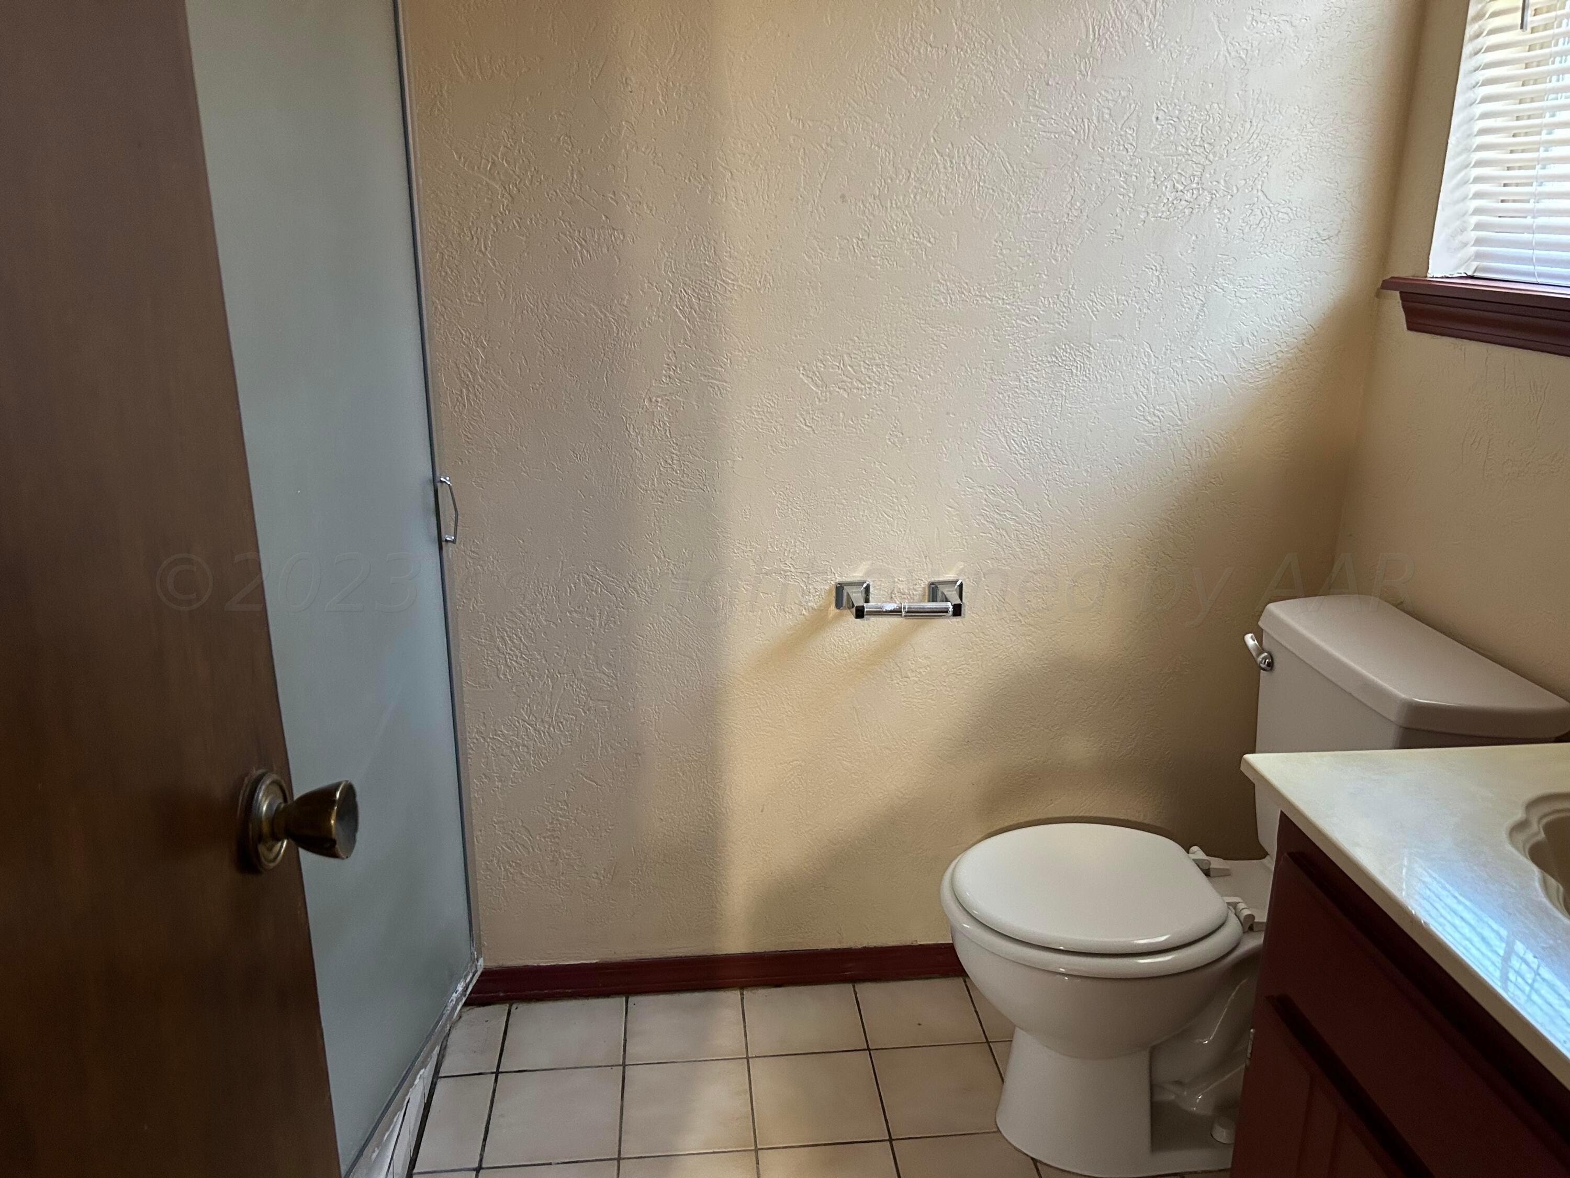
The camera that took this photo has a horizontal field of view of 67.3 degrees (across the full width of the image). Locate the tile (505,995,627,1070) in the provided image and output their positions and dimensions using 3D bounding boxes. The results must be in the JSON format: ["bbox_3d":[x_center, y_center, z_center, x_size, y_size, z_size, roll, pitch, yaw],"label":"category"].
[{"bbox_3d":[-0.374,0.760,2.010,0.199,0.009,0.175,-1,18,-5],"label":"tile"}]

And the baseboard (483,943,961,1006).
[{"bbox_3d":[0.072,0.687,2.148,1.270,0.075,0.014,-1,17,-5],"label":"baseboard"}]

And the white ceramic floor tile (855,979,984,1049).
[{"bbox_3d":[0.236,0.752,2.084,0.200,0.010,0.179,-1,17,-5],"label":"white ceramic floor tile"}]

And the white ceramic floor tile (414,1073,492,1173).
[{"bbox_3d":[-0.507,0.828,1.829,0.090,0.010,0.200,-1,17,-5],"label":"white ceramic floor tile"}]

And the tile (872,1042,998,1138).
[{"bbox_3d":[0.251,0.802,1.886,0.199,0.009,0.199,-1,18,-5],"label":"tile"}]

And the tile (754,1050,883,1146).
[{"bbox_3d":[0.049,0.807,1.867,0.199,0.009,0.199,-1,18,-5],"label":"tile"}]

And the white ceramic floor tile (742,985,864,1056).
[{"bbox_3d":[0.031,0.749,2.047,0.199,0.009,0.175,-1,18,-5],"label":"white ceramic floor tile"}]

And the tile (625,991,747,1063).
[{"bbox_3d":[-0.172,0.762,2.046,0.200,0.010,0.179,-1,17,-5],"label":"tile"}]

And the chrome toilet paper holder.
[{"bbox_3d":[0.194,0.020,1.920,0.210,0.051,0.080,-2,18,-5],"label":"chrome toilet paper holder"}]

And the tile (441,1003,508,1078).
[{"bbox_3d":[-0.525,0.771,2.014,0.090,0.010,0.179,-1,17,-5],"label":"tile"}]

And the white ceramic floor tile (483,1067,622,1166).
[{"bbox_3d":[-0.356,0.818,1.830,0.199,0.009,0.199,-1,18,-5],"label":"white ceramic floor tile"}]

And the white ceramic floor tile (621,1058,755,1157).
[{"bbox_3d":[-0.153,0.812,1.849,0.199,0.009,0.199,-1,18,-5],"label":"white ceramic floor tile"}]

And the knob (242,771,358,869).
[{"bbox_3d":[-0.328,0.157,0.801,0.060,0.065,0.065,0,17,-2],"label":"knob"}]

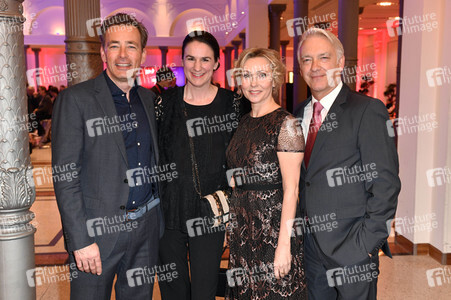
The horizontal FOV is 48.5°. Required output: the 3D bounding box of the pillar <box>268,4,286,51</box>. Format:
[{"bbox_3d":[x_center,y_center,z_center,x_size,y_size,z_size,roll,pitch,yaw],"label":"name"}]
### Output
[{"bbox_3d":[1.415,-2.131,14.419,0.570,4.020,0.570,-1,7,-5],"label":"pillar"}]

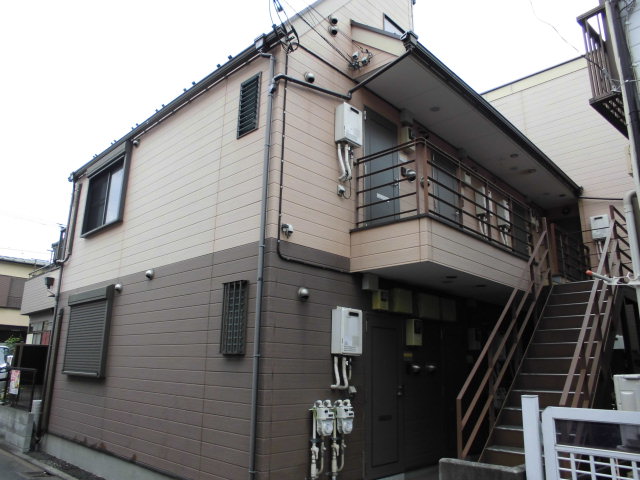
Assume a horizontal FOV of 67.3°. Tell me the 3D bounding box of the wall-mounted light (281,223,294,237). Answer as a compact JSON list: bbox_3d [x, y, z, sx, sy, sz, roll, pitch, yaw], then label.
[{"bbox_3d":[-0.345,-0.115,5.174,0.100,0.130,0.090,-13,-20,43],"label":"wall-mounted light"}]

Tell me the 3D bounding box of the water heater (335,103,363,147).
[{"bbox_3d":[0.379,-1.459,6.222,0.160,0.540,0.355,-13,-20,43],"label":"water heater"}]

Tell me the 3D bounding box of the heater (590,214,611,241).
[{"bbox_3d":[6.085,-0.267,10.391,0.340,0.520,0.160,-13,-20,43],"label":"heater"}]

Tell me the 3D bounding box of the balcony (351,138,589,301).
[{"bbox_3d":[2.925,0.228,7.807,1.130,1.475,6.120,-13,-20,43],"label":"balcony"}]

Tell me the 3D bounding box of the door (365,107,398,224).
[{"bbox_3d":[0.869,-0.833,6.741,0.080,1.950,0.795,-13,-20,43],"label":"door"}]

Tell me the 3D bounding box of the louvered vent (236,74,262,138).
[{"bbox_3d":[-0.840,-1.625,5.828,0.395,0.760,0.070,-13,-20,43],"label":"louvered vent"}]

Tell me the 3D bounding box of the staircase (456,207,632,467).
[{"bbox_3d":[3.274,1.208,6.390,0.970,3.900,4.400,-13,-20,43],"label":"staircase"}]

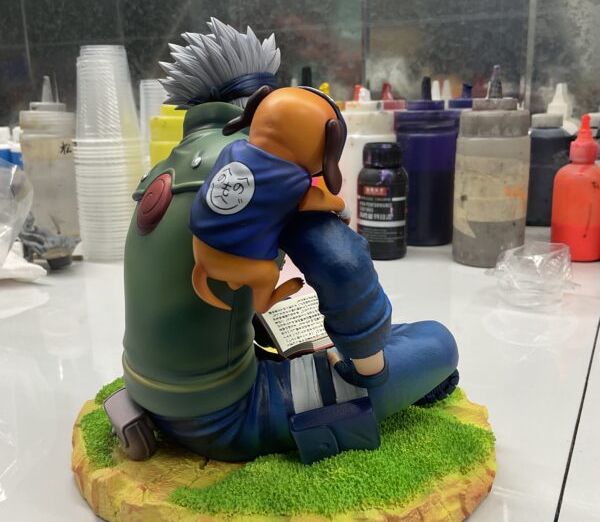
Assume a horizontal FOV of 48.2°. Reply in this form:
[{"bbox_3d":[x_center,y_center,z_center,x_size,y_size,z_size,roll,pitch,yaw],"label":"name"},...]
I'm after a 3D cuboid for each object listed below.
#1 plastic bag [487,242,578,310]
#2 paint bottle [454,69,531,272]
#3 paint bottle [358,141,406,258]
[{"bbox_3d":[0.181,0.008,0.530,0.068,0.041,0.059,-1,15,0],"label":"plastic bag"},{"bbox_3d":[0.180,-0.087,0.624,0.069,0.179,0.069,-1,15,0],"label":"paint bottle"},{"bbox_3d":[0.082,-0.059,0.657,0.051,0.112,0.051,-1,15,0],"label":"paint bottle"}]

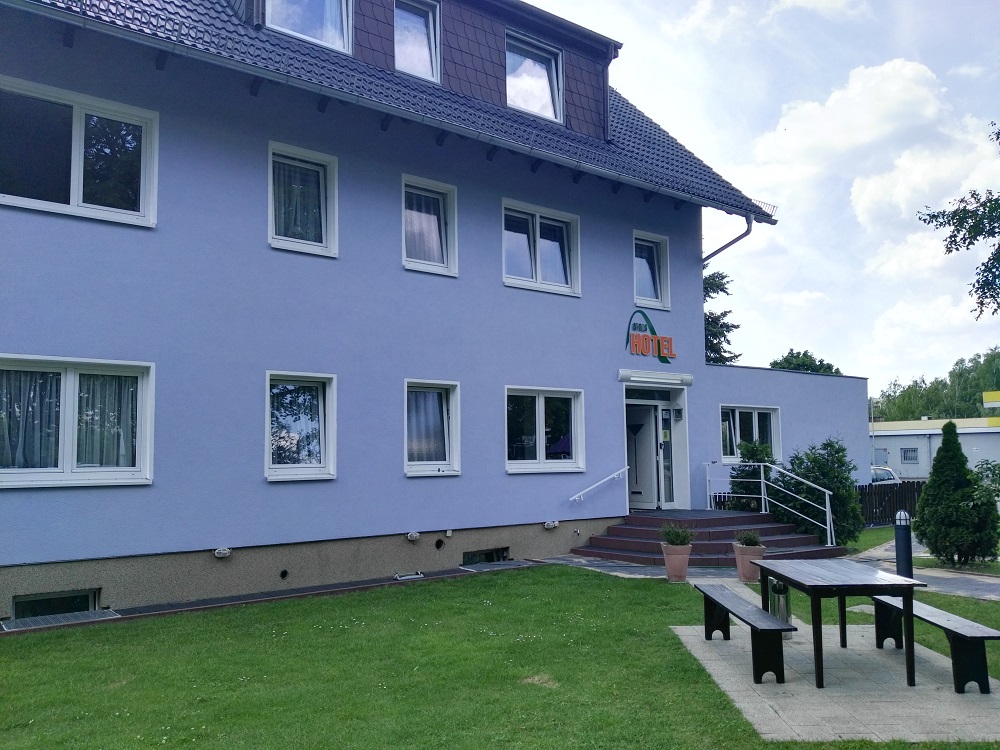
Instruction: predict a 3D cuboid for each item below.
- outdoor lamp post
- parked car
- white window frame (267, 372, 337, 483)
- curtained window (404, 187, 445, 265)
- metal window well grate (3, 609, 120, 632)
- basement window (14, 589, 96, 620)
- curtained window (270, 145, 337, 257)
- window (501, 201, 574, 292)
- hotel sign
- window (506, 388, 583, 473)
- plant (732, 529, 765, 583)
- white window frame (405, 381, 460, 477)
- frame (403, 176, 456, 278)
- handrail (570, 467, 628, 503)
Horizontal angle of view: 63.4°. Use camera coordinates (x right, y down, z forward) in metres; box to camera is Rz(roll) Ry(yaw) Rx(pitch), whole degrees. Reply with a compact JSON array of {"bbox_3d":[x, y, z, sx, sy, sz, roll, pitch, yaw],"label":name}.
[{"bbox_3d":[4.829,2.097,9.694,0.185,0.970,0.185,-3,-6,26],"label":"outdoor lamp post"},{"bbox_3d":[10.700,3.692,26.000,4.200,1.470,1.750,0,-6,-3],"label":"parked car"},{"bbox_3d":[-2.646,0.674,10.719,1.000,1.405,0.170,4,-7,-38],"label":"white window frame"},{"bbox_3d":[-1.170,-2.259,12.424,0.750,1.070,0.120,4,-7,-38],"label":"curtained window"},{"bbox_3d":[-4.592,2.563,8.464,1.040,0.040,0.530,4,-7,-38],"label":"metal window well grate"},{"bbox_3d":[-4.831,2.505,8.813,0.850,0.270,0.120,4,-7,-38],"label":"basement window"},{"bbox_3d":[-2.651,-2.322,10.874,1.016,1.424,0.170,4,-7,-38],"label":"curtained window"},{"bbox_3d":[0.685,-2.084,13.537,1.678,1.367,0.140,4,-7,-38],"label":"window"},{"bbox_3d":[2.839,-0.707,14.966,1.372,0.920,0.100,4,-7,-38],"label":"hotel sign"},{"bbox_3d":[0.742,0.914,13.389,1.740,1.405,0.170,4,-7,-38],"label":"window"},{"bbox_3d":[3.372,2.440,10.955,0.390,0.690,0.390,-1,-6,0],"label":"plant"},{"bbox_3d":[-1.009,0.786,11.859,0.981,1.400,0.170,4,-7,-38],"label":"white window frame"},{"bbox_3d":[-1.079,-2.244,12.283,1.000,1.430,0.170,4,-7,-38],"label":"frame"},{"bbox_3d":[1.706,1.842,13.780,1.472,0.573,0.100,4,-7,-38],"label":"handrail"}]

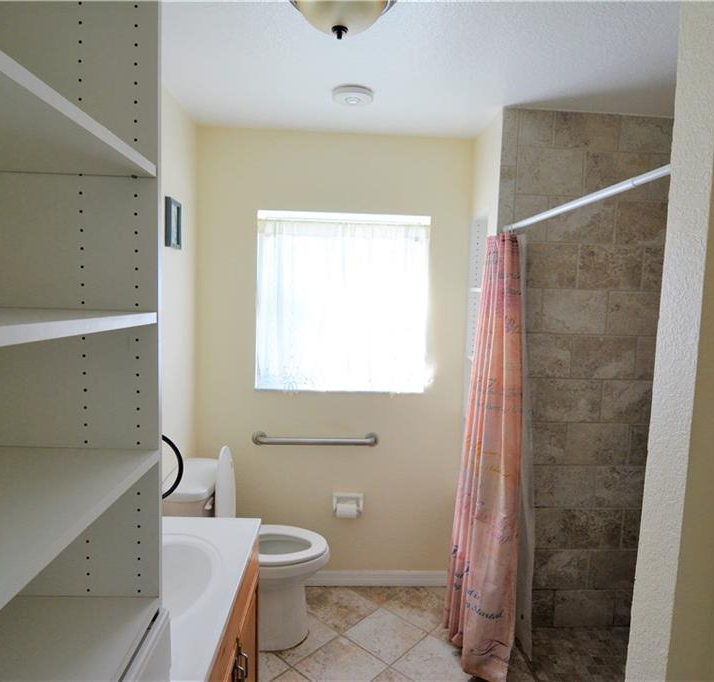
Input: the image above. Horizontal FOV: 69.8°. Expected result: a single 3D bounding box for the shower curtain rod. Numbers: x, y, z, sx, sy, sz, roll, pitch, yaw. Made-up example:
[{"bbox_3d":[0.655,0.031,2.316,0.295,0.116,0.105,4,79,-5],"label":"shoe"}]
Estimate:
[{"bbox_3d":[0.683,-0.440,1.678,0.026,0.026,1.180,2,5,-3],"label":"shower curtain rod"}]

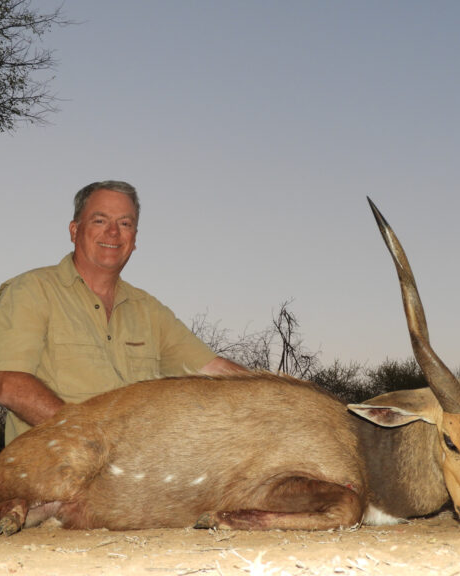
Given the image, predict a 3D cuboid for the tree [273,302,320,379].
[{"bbox_3d":[0.880,1.330,11.970,0.680,2.300,0.620,0,-11,0],"label":"tree"}]

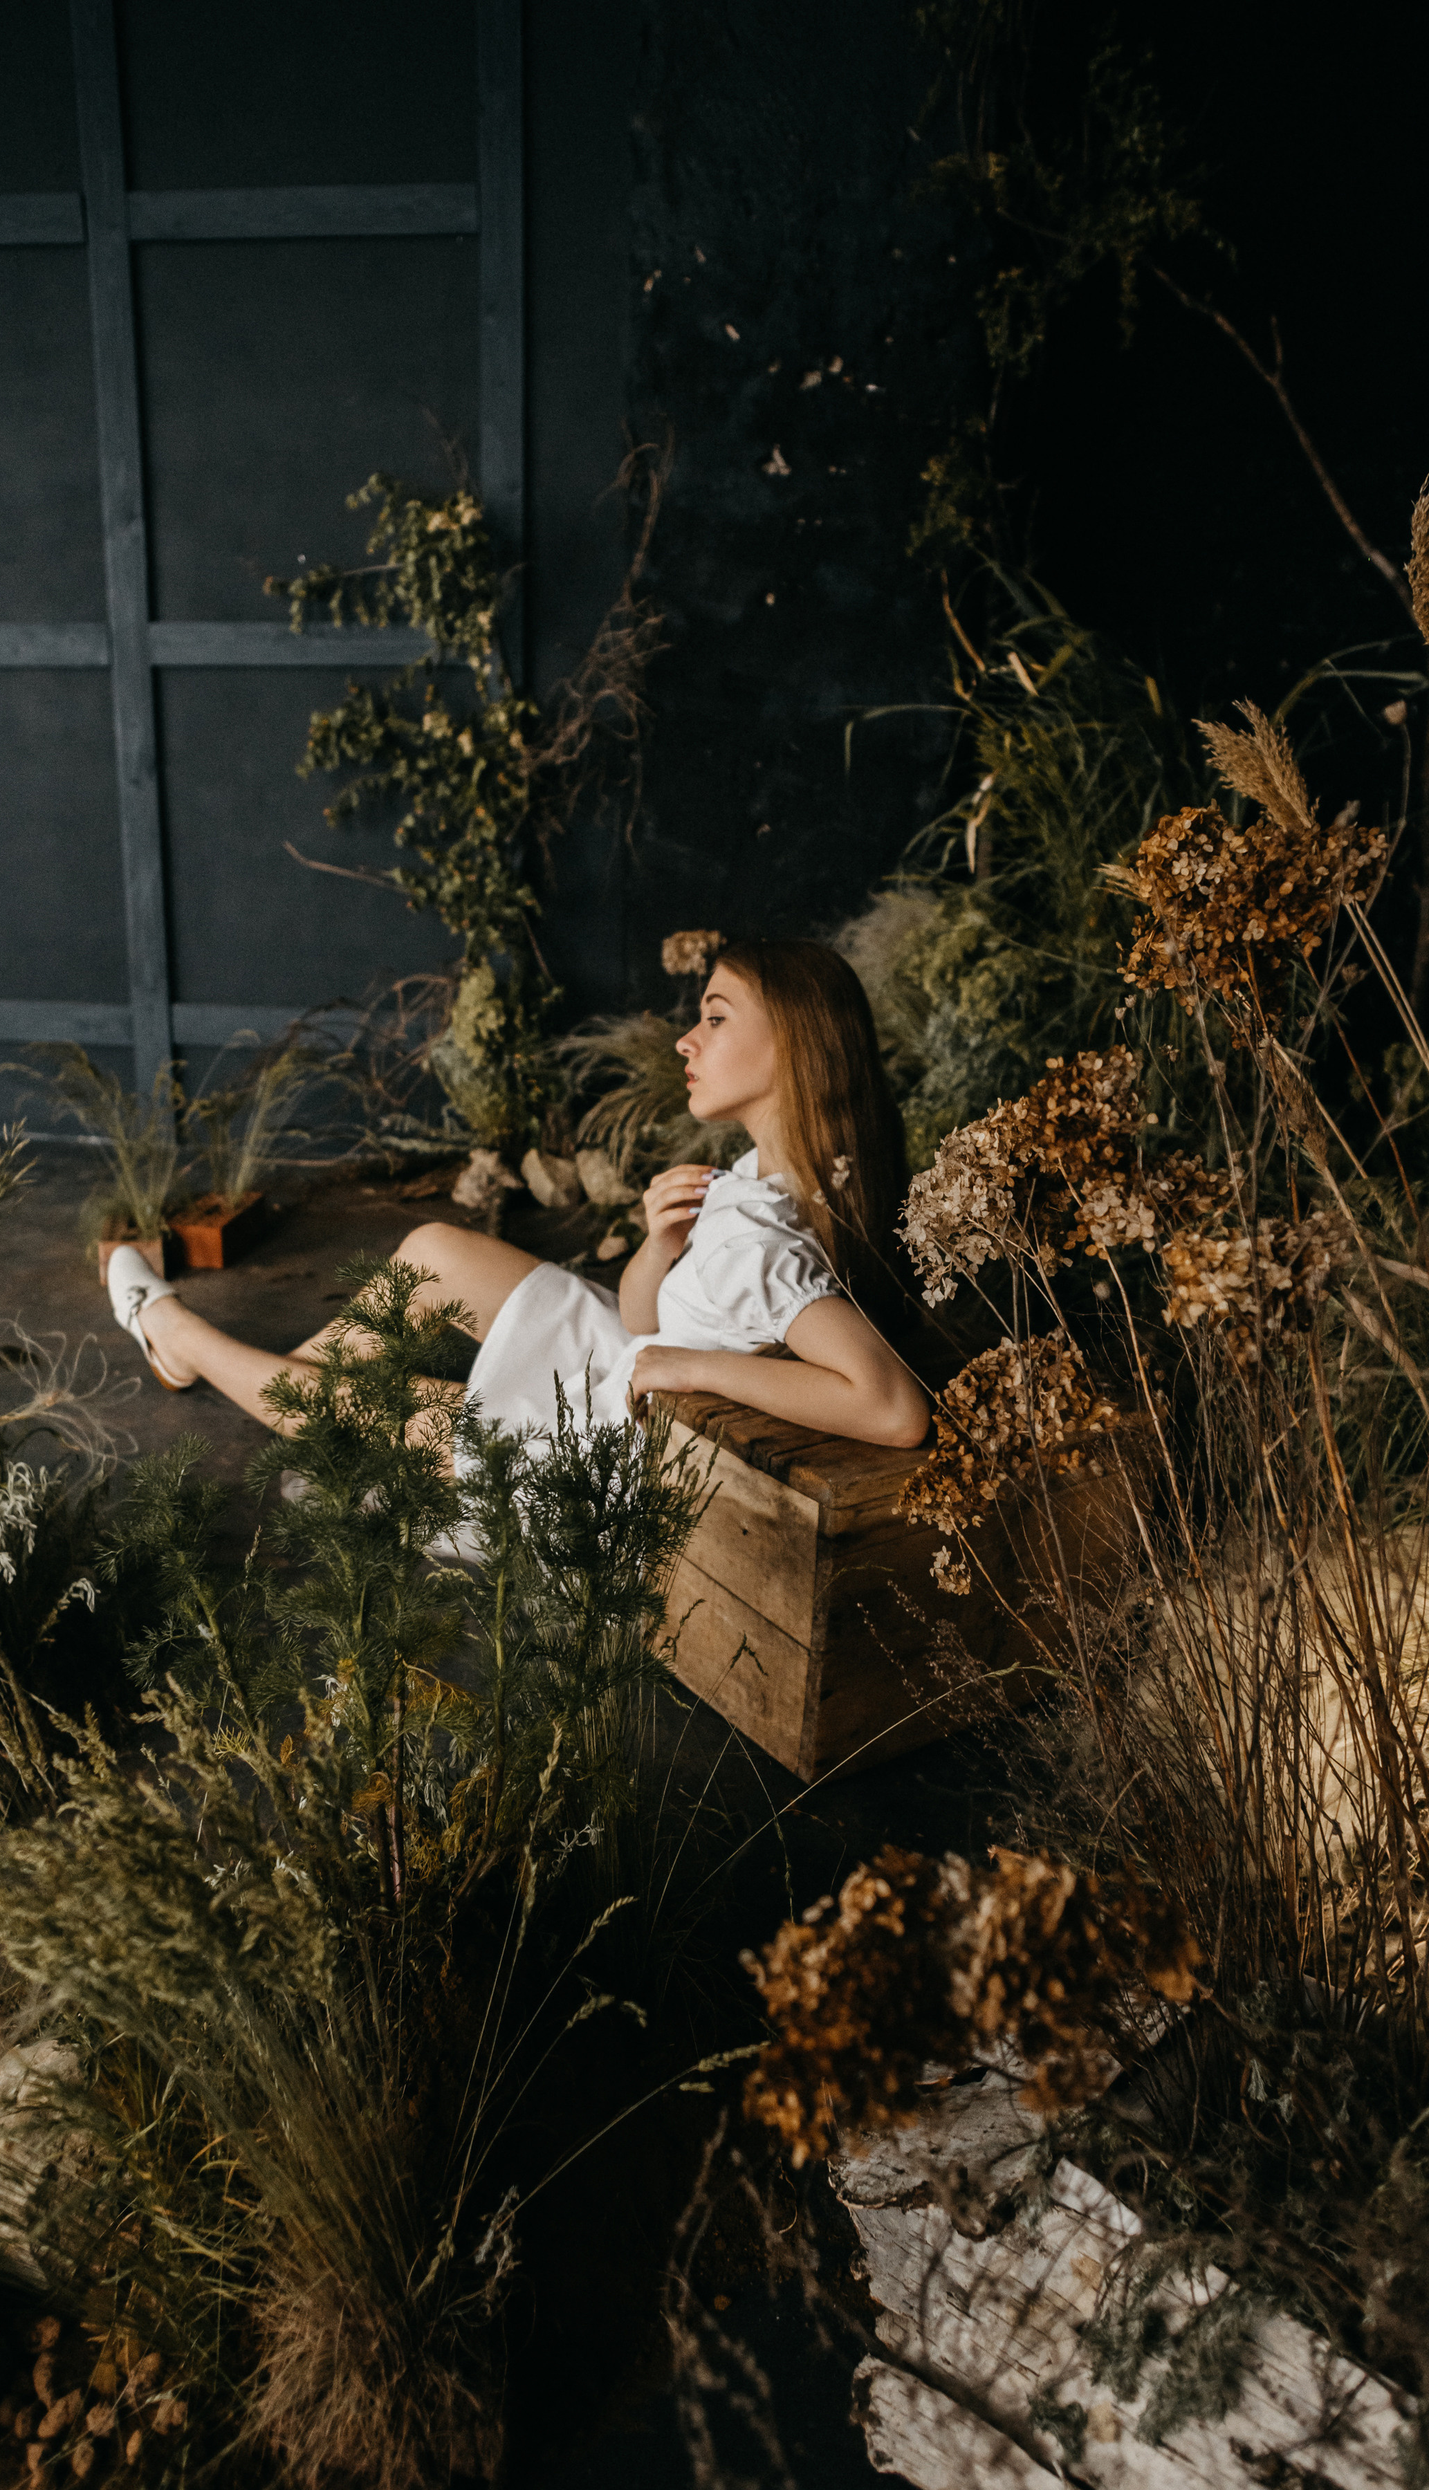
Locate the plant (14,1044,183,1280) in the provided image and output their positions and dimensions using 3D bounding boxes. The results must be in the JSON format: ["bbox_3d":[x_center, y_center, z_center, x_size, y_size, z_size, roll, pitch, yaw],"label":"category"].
[{"bbox_3d":[-1.313,-0.189,3.535,0.350,0.480,0.330,3,13,7],"label":"plant"}]

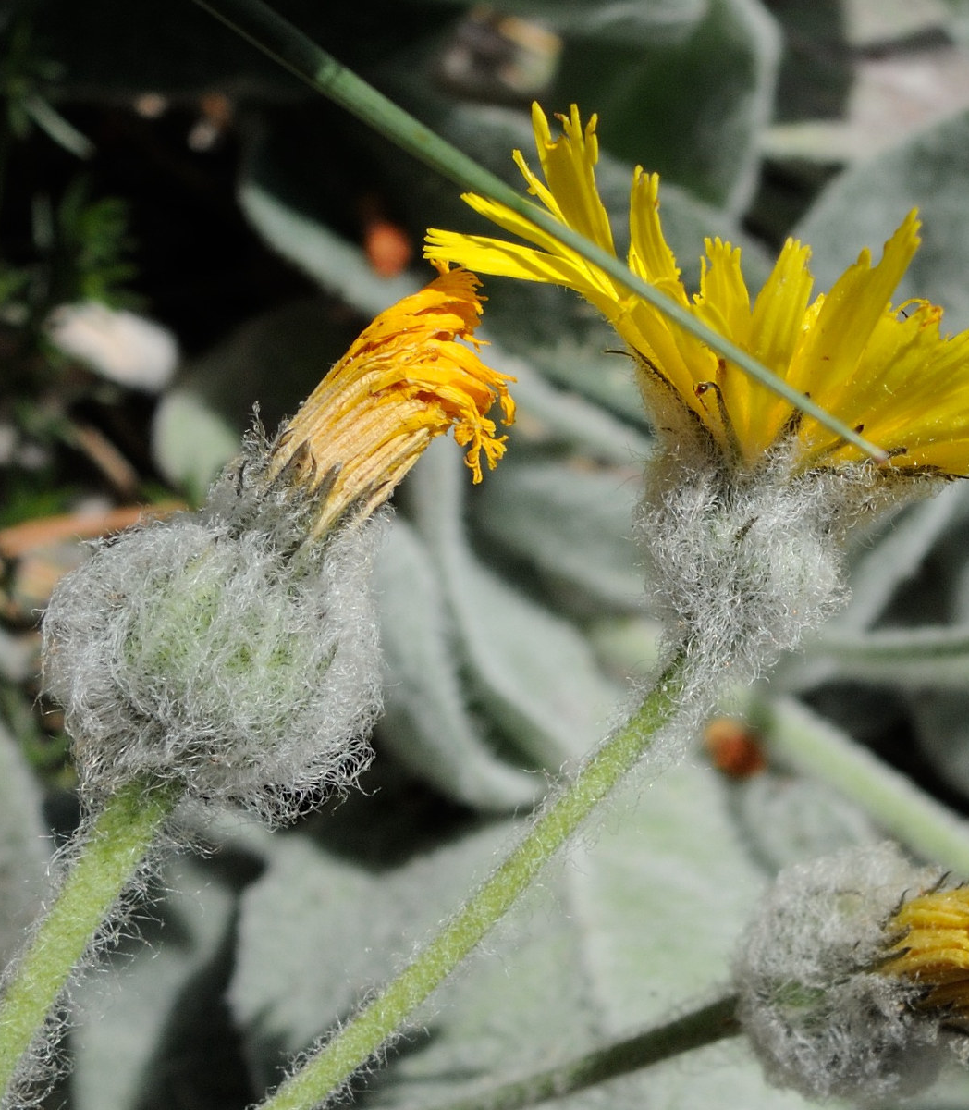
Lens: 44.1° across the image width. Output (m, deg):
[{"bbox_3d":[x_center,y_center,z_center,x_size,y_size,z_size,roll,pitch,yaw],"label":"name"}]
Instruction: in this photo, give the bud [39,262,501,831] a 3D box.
[{"bbox_3d":[-0.011,0.000,0.067,0.020,0.035,0.020,34,0,0],"label":"bud"}]

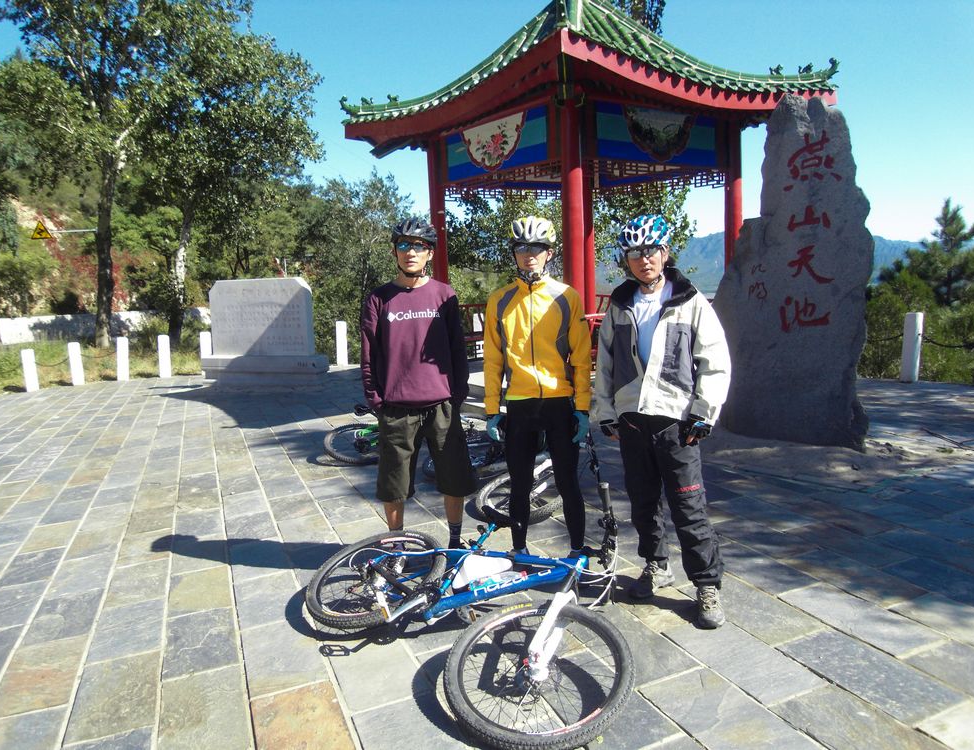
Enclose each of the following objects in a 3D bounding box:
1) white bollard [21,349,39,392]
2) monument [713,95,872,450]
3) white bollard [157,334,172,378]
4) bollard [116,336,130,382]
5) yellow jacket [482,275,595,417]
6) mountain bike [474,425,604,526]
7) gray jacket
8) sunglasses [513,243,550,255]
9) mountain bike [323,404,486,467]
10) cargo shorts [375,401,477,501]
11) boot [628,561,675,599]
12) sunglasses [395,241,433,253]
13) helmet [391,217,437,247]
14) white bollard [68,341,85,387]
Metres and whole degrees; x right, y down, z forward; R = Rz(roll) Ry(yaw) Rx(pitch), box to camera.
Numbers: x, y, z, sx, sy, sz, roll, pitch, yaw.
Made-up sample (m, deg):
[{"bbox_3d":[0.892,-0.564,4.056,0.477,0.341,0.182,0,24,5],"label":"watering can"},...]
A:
[{"bbox_3d":[-8.550,-0.084,13.000,0.200,0.820,0.200,-7,8,-30],"label":"white bollard"},{"bbox_3d":[2.640,-0.880,6.030,1.150,2.850,0.500,3,9,38],"label":"monument"},{"bbox_3d":[-6.186,-0.345,13.278,0.215,0.810,0.215,-1,6,0],"label":"white bollard"},{"bbox_3d":[-7.209,-0.307,13.750,0.200,0.870,0.200,-6,8,-26],"label":"bollard"},{"bbox_3d":[0.249,-0.145,3.416,0.530,0.690,0.290,-1,7,6],"label":"yellow jacket"},{"bbox_3d":[0.270,0.610,5.050,1.000,0.600,1.650,-20,11,-15],"label":"mountain bike"},{"bbox_3d":[0.760,-0.125,3.000,0.560,0.660,0.320,0,7,21],"label":"gray jacket"},{"bbox_3d":[0.216,-0.613,3.360,0.155,0.050,0.140,-1,7,12],"label":"sunglasses"},{"bbox_3d":[-0.711,0.497,6.535,1.700,0.600,1.000,-5,27,-27],"label":"mountain bike"},{"bbox_3d":[-0.318,0.397,3.647,0.510,0.530,0.290,-1,6,0],"label":"cargo shorts"},{"bbox_3d":[0.785,0.967,3.278,0.110,0.120,0.290,5,9,45],"label":"boot"},{"bbox_3d":[-0.361,-0.639,3.449,0.145,0.050,0.150,0,7,12],"label":"sunglasses"},{"bbox_3d":[-0.366,-0.729,3.499,0.220,0.165,0.280,0,7,12],"label":"helmet"},{"bbox_3d":[-7.414,-0.190,12.537,0.210,0.780,0.210,-1,6,0],"label":"white bollard"}]

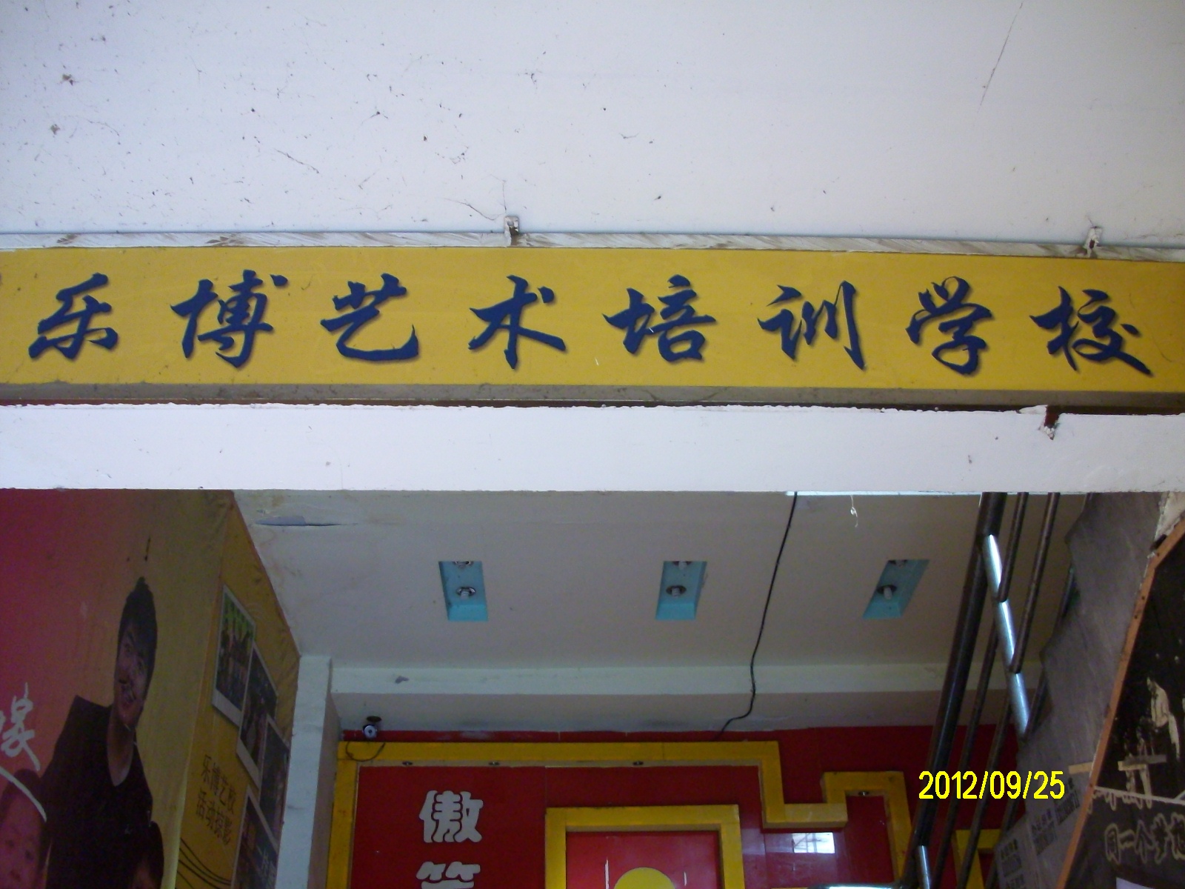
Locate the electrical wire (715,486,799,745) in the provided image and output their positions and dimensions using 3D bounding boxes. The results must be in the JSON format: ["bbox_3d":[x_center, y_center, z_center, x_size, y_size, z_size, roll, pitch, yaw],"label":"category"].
[{"bbox_3d":[0.743,0.850,5.221,0.160,0.182,2.065,0,-35,-2],"label":"electrical wire"}]

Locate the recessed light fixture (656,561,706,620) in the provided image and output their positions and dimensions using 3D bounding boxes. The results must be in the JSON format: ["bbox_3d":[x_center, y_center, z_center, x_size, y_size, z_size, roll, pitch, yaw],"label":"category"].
[{"bbox_3d":[0.383,0.615,5.088,0.180,0.080,0.538,0,-35,-2],"label":"recessed light fixture"}]

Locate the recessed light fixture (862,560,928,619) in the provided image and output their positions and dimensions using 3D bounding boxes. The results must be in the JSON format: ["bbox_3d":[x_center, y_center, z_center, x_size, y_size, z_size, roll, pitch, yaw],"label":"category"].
[{"bbox_3d":[1.324,0.610,5.109,0.172,0.080,0.532,0,-35,-2],"label":"recessed light fixture"}]

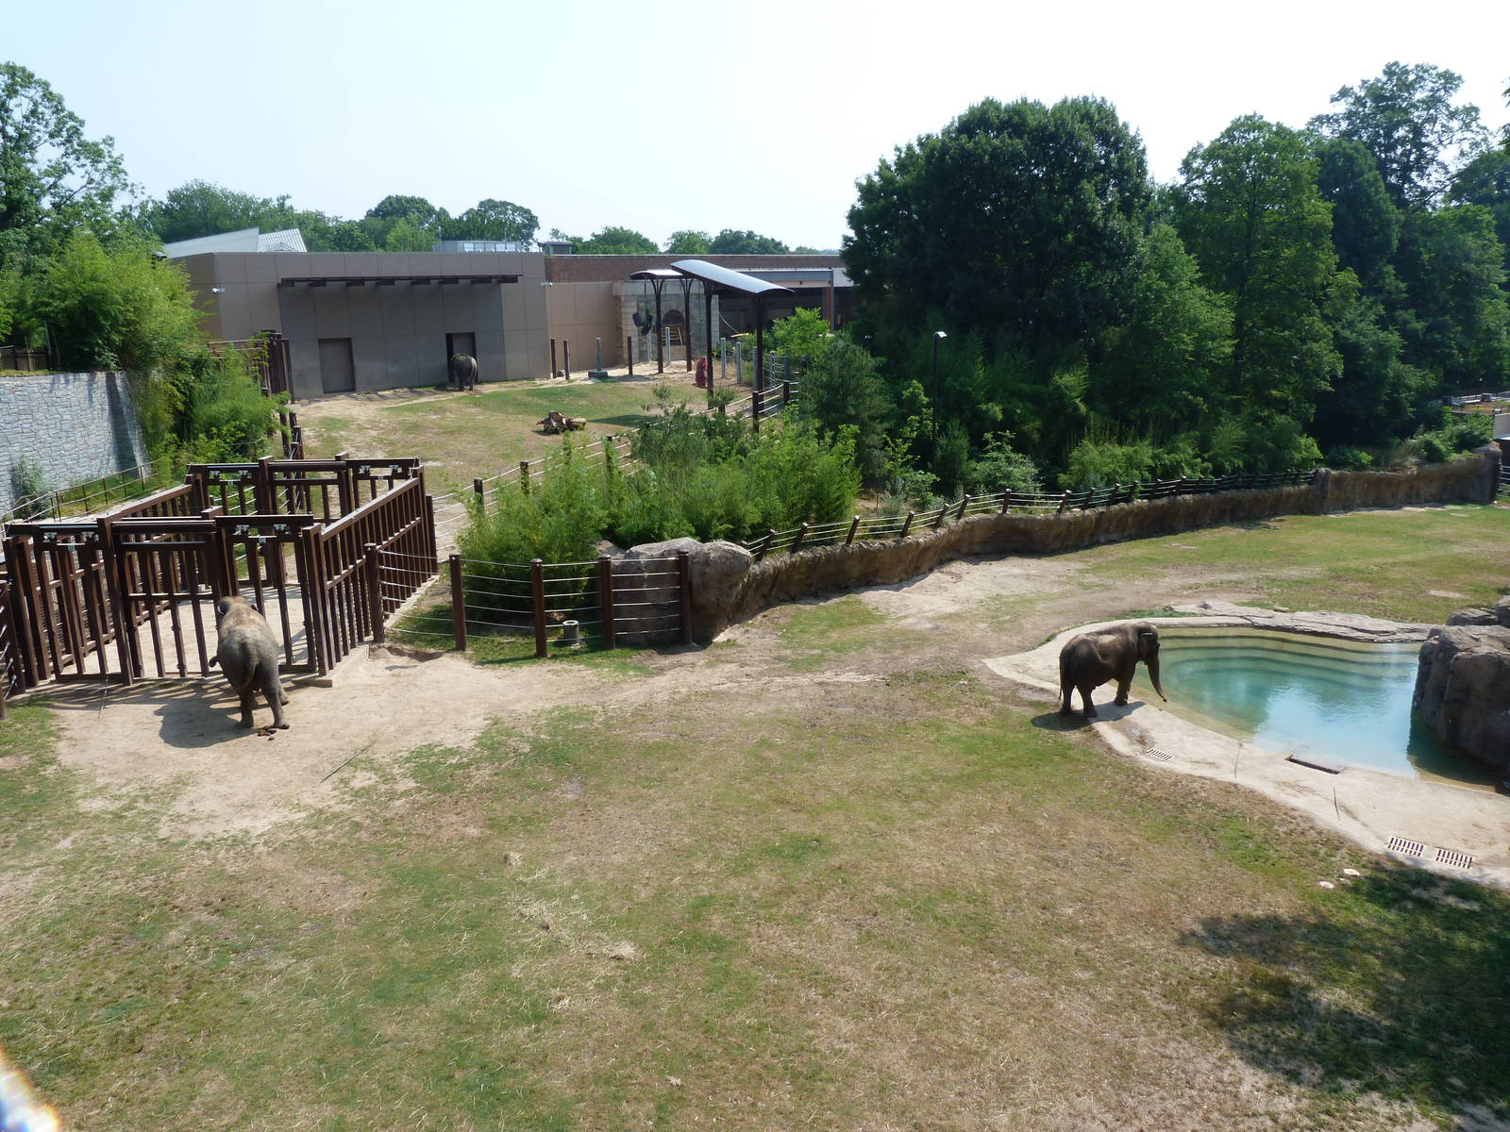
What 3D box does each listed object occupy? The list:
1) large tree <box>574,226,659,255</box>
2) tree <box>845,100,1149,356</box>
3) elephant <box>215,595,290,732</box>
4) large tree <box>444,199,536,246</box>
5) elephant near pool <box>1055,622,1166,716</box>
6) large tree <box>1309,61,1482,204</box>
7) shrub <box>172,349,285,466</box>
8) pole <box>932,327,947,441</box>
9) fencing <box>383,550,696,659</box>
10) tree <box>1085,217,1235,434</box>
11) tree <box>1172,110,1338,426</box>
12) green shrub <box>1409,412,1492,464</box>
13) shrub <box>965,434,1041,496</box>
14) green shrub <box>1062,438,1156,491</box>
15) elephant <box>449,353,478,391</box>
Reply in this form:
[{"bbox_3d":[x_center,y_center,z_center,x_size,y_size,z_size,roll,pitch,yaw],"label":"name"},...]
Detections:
[{"bbox_3d":[-17.790,-36.190,141.330,10.370,14.870,9.850,-2,14,-7],"label":"large tree"},{"bbox_3d":[13.430,-16.610,60.520,16.510,17.690,14.860,2,14,12],"label":"tree"},{"bbox_3d":[-12.486,2.432,27.370,1.400,2.500,3.000,-6,15,-20],"label":"elephant"},{"bbox_3d":[-30.730,-34.460,129.430,10.530,17.420,10.000,-4,14,-12],"label":"large tree"},{"bbox_3d":[9.344,2.611,28.599,2.950,2.300,1.100,-7,15,-22],"label":"elephant near pool"},{"bbox_3d":[50.900,-26.760,87.740,12.120,25.700,11.520,7,15,28],"label":"large tree"},{"bbox_3d":[-23.640,-6.930,49.060,4.350,5.510,3.700,-7,15,-25],"label":"shrub"},{"bbox_3d":[9.172,-8.600,54.523,0.750,6.083,0.400,5,15,23],"label":"pole"},{"bbox_3d":[-5.926,1.037,30.117,8.400,2.650,1.000,-1,14,-1],"label":"fencing"},{"bbox_3d":[23.059,-12.940,61.694,7.800,11.969,7.000,4,15,20],"label":"tree"},{"bbox_3d":[31.218,-17.345,67.820,9.800,19.271,9.000,5,15,24],"label":"tree"},{"bbox_3d":[38.260,-6.970,60.020,3.830,2.970,2.880,8,16,32],"label":"green shrub"},{"bbox_3d":[11.020,-4.350,48.530,3.330,3.010,2.830,2,14,13],"label":"shrub"},{"bbox_3d":[16.740,-4.650,51.540,4.130,2.800,3.100,4,14,18],"label":"green shrub"},{"bbox_3d":[-18.931,-12.766,71.623,1.400,2.400,2.900,-7,15,-23],"label":"elephant"}]

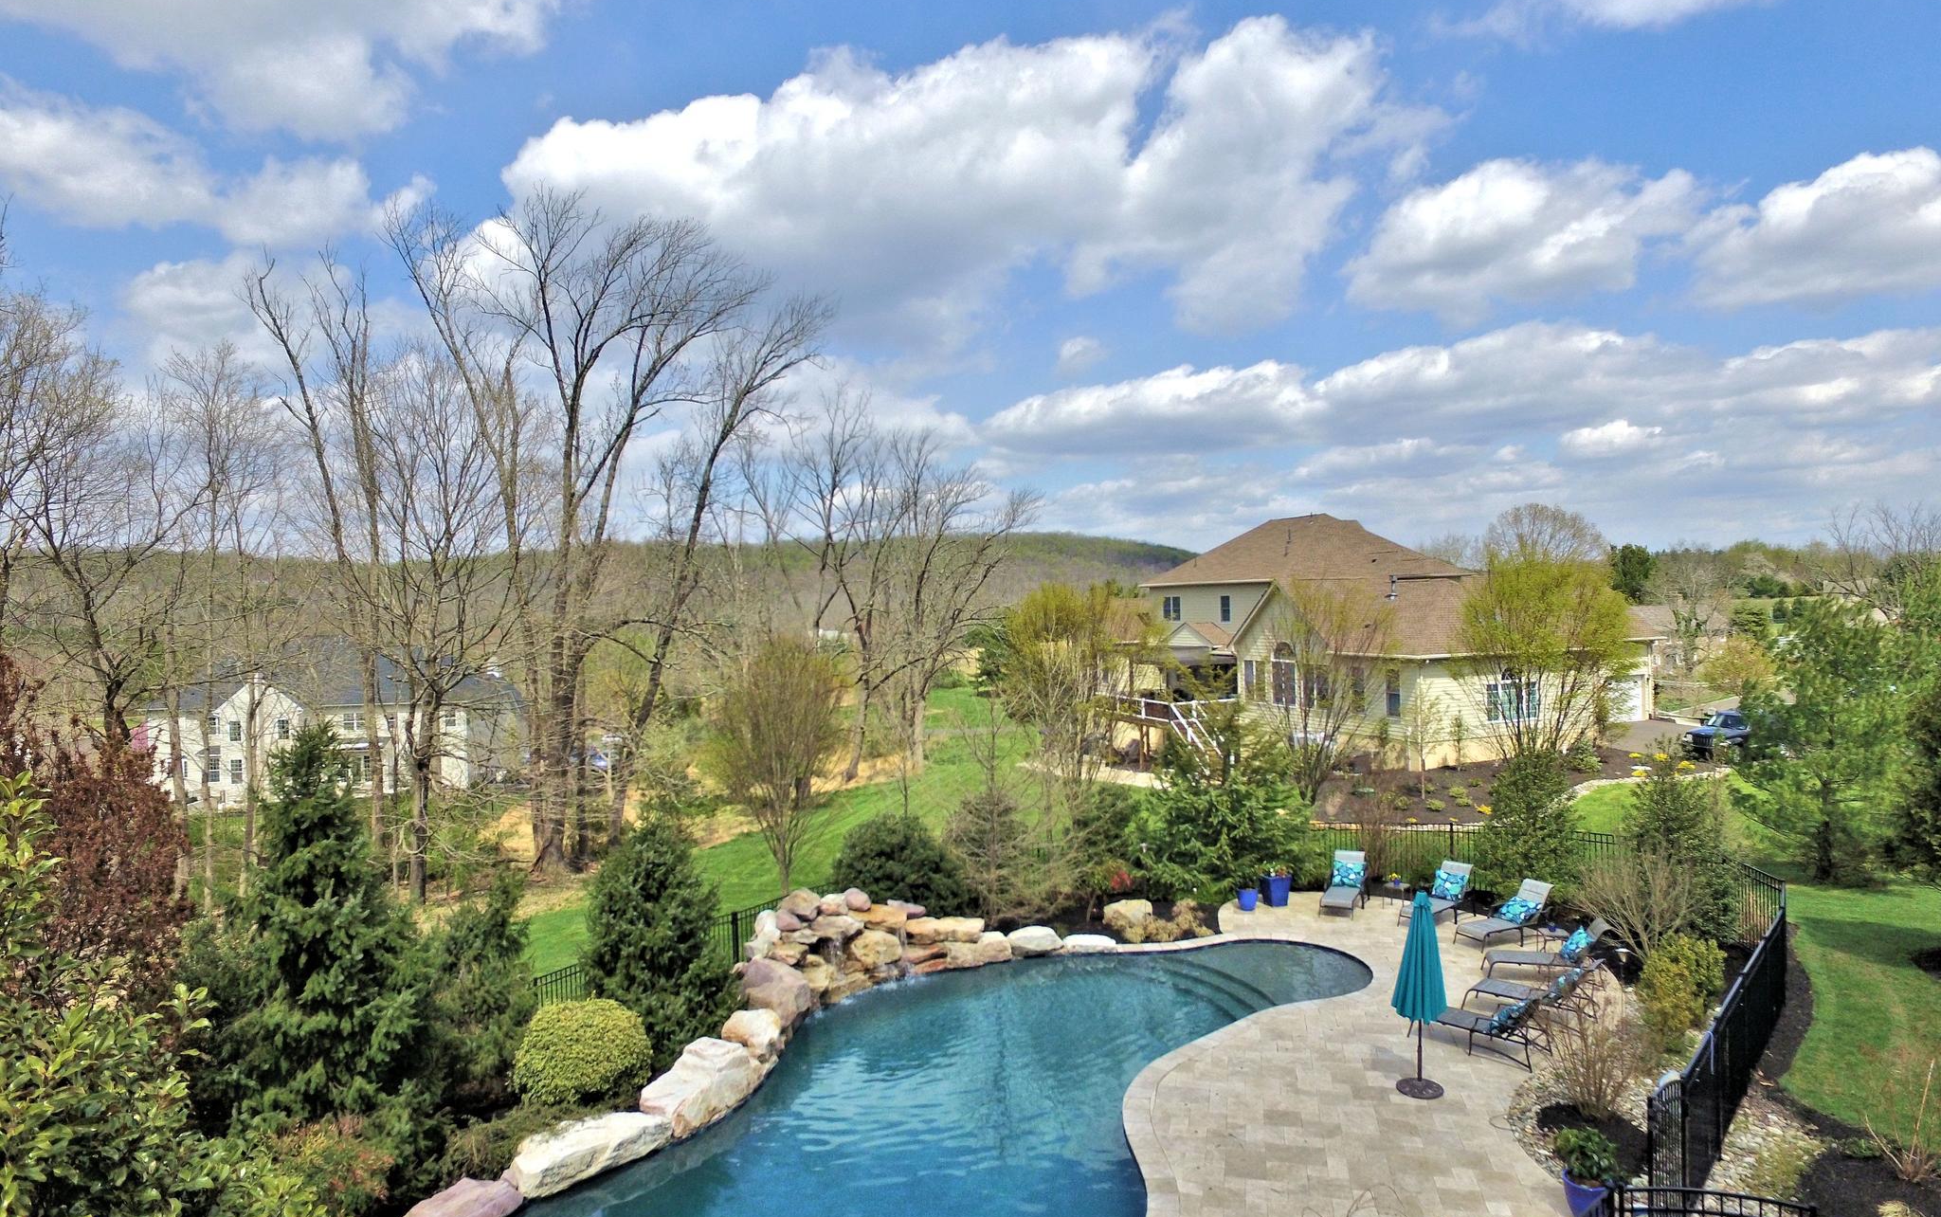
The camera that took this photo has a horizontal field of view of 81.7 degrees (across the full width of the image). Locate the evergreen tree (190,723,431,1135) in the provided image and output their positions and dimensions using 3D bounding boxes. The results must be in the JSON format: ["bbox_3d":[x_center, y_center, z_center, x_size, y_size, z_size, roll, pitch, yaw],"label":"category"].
[{"bbox_3d":[-7.480,3.526,12.731,2.650,4.450,2.600,-2,1,-31],"label":"evergreen tree"}]

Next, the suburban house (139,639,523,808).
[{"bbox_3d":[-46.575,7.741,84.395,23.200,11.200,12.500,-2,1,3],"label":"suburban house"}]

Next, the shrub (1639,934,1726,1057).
[{"bbox_3d":[9.455,4.932,14.951,1.180,1.350,1.100,-1,1,32],"label":"shrub"}]

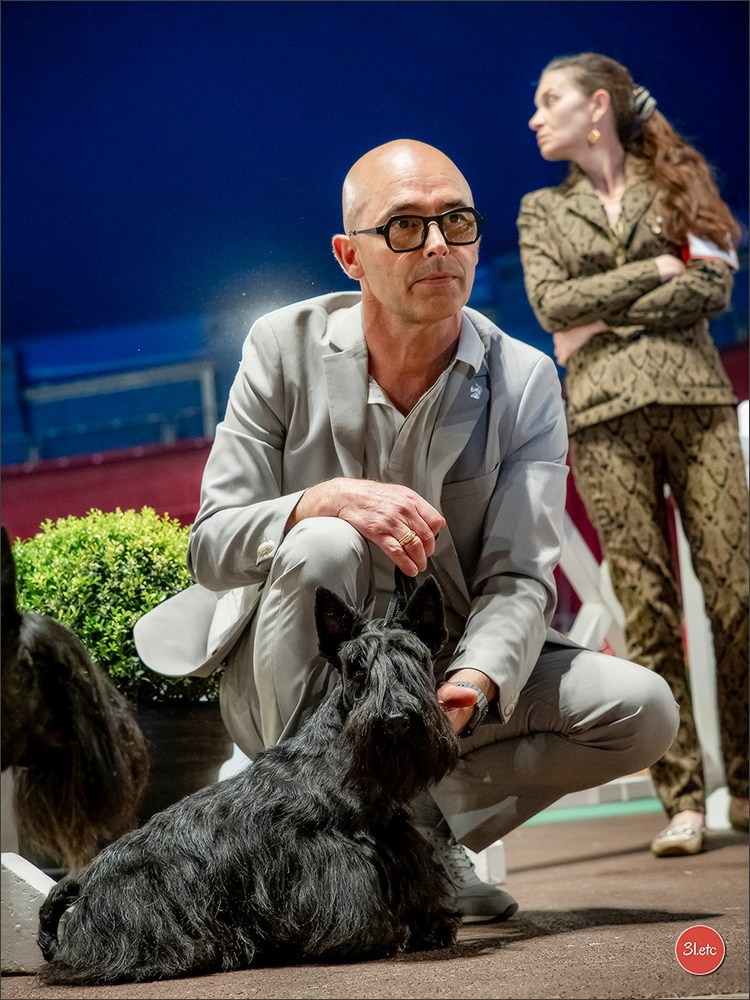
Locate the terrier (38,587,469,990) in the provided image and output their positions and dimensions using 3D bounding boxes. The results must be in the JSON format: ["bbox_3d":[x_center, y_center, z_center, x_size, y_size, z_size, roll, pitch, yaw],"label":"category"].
[{"bbox_3d":[-0.139,0.322,2.660,0.450,0.410,0.250,-12,-9,31],"label":"terrier"}]

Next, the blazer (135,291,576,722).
[{"bbox_3d":[-0.021,0.019,2.960,0.500,0.540,0.460,-5,-8,-16],"label":"blazer"}]

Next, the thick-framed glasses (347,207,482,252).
[{"bbox_3d":[0.041,-0.335,2.933,0.143,0.050,0.145,-12,7,-26],"label":"thick-framed glasses"}]

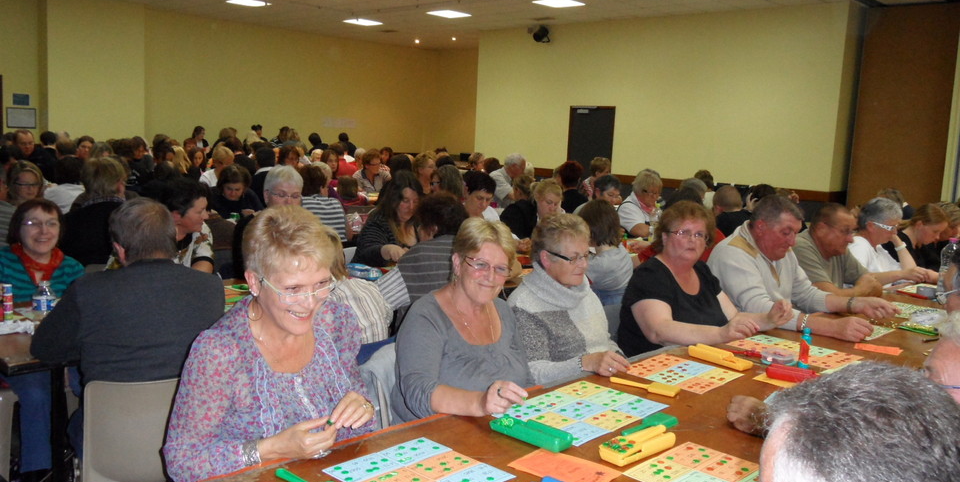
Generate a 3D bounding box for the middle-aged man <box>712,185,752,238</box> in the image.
[{"bbox_3d":[1.436,0.280,4.719,0.500,1.243,0.780,-5,11,-45],"label":"middle-aged man"}]

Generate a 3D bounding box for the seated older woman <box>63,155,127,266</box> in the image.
[{"bbox_3d":[-1.942,0.203,3.992,0.480,1.260,0.750,-3,9,-37],"label":"seated older woman"}]

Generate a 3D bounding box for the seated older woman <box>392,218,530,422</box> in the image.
[{"bbox_3d":[-0.034,0.550,2.213,0.500,1.225,0.760,-3,10,-39],"label":"seated older woman"}]

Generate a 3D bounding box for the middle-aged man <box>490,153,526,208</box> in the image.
[{"bbox_3d":[0.289,-0.240,8.065,0.750,1.330,0.520,10,11,43],"label":"middle-aged man"}]

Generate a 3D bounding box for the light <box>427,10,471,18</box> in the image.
[{"bbox_3d":[-0.518,-3.915,13.351,0.600,0.050,0.600,-4,11,-43],"label":"light"}]

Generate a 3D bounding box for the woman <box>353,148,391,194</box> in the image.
[{"bbox_3d":[-1.312,-0.411,8.906,0.520,1.290,0.700,-4,10,-40],"label":"woman"}]

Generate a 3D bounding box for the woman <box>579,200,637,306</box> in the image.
[{"bbox_3d":[0.572,0.379,3.866,0.480,1.188,0.750,-4,10,-42],"label":"woman"}]

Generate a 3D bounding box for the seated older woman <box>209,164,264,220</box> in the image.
[{"bbox_3d":[-1.885,0.011,5.907,0.520,1.203,0.750,-3,10,-38],"label":"seated older woman"}]

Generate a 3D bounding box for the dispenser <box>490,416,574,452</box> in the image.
[{"bbox_3d":[0.126,0.467,1.911,0.198,0.033,0.073,9,10,39],"label":"dispenser"}]

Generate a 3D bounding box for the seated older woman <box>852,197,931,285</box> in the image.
[{"bbox_3d":[2.141,0.382,4.274,0.500,1.225,0.780,-5,11,-45],"label":"seated older woman"}]

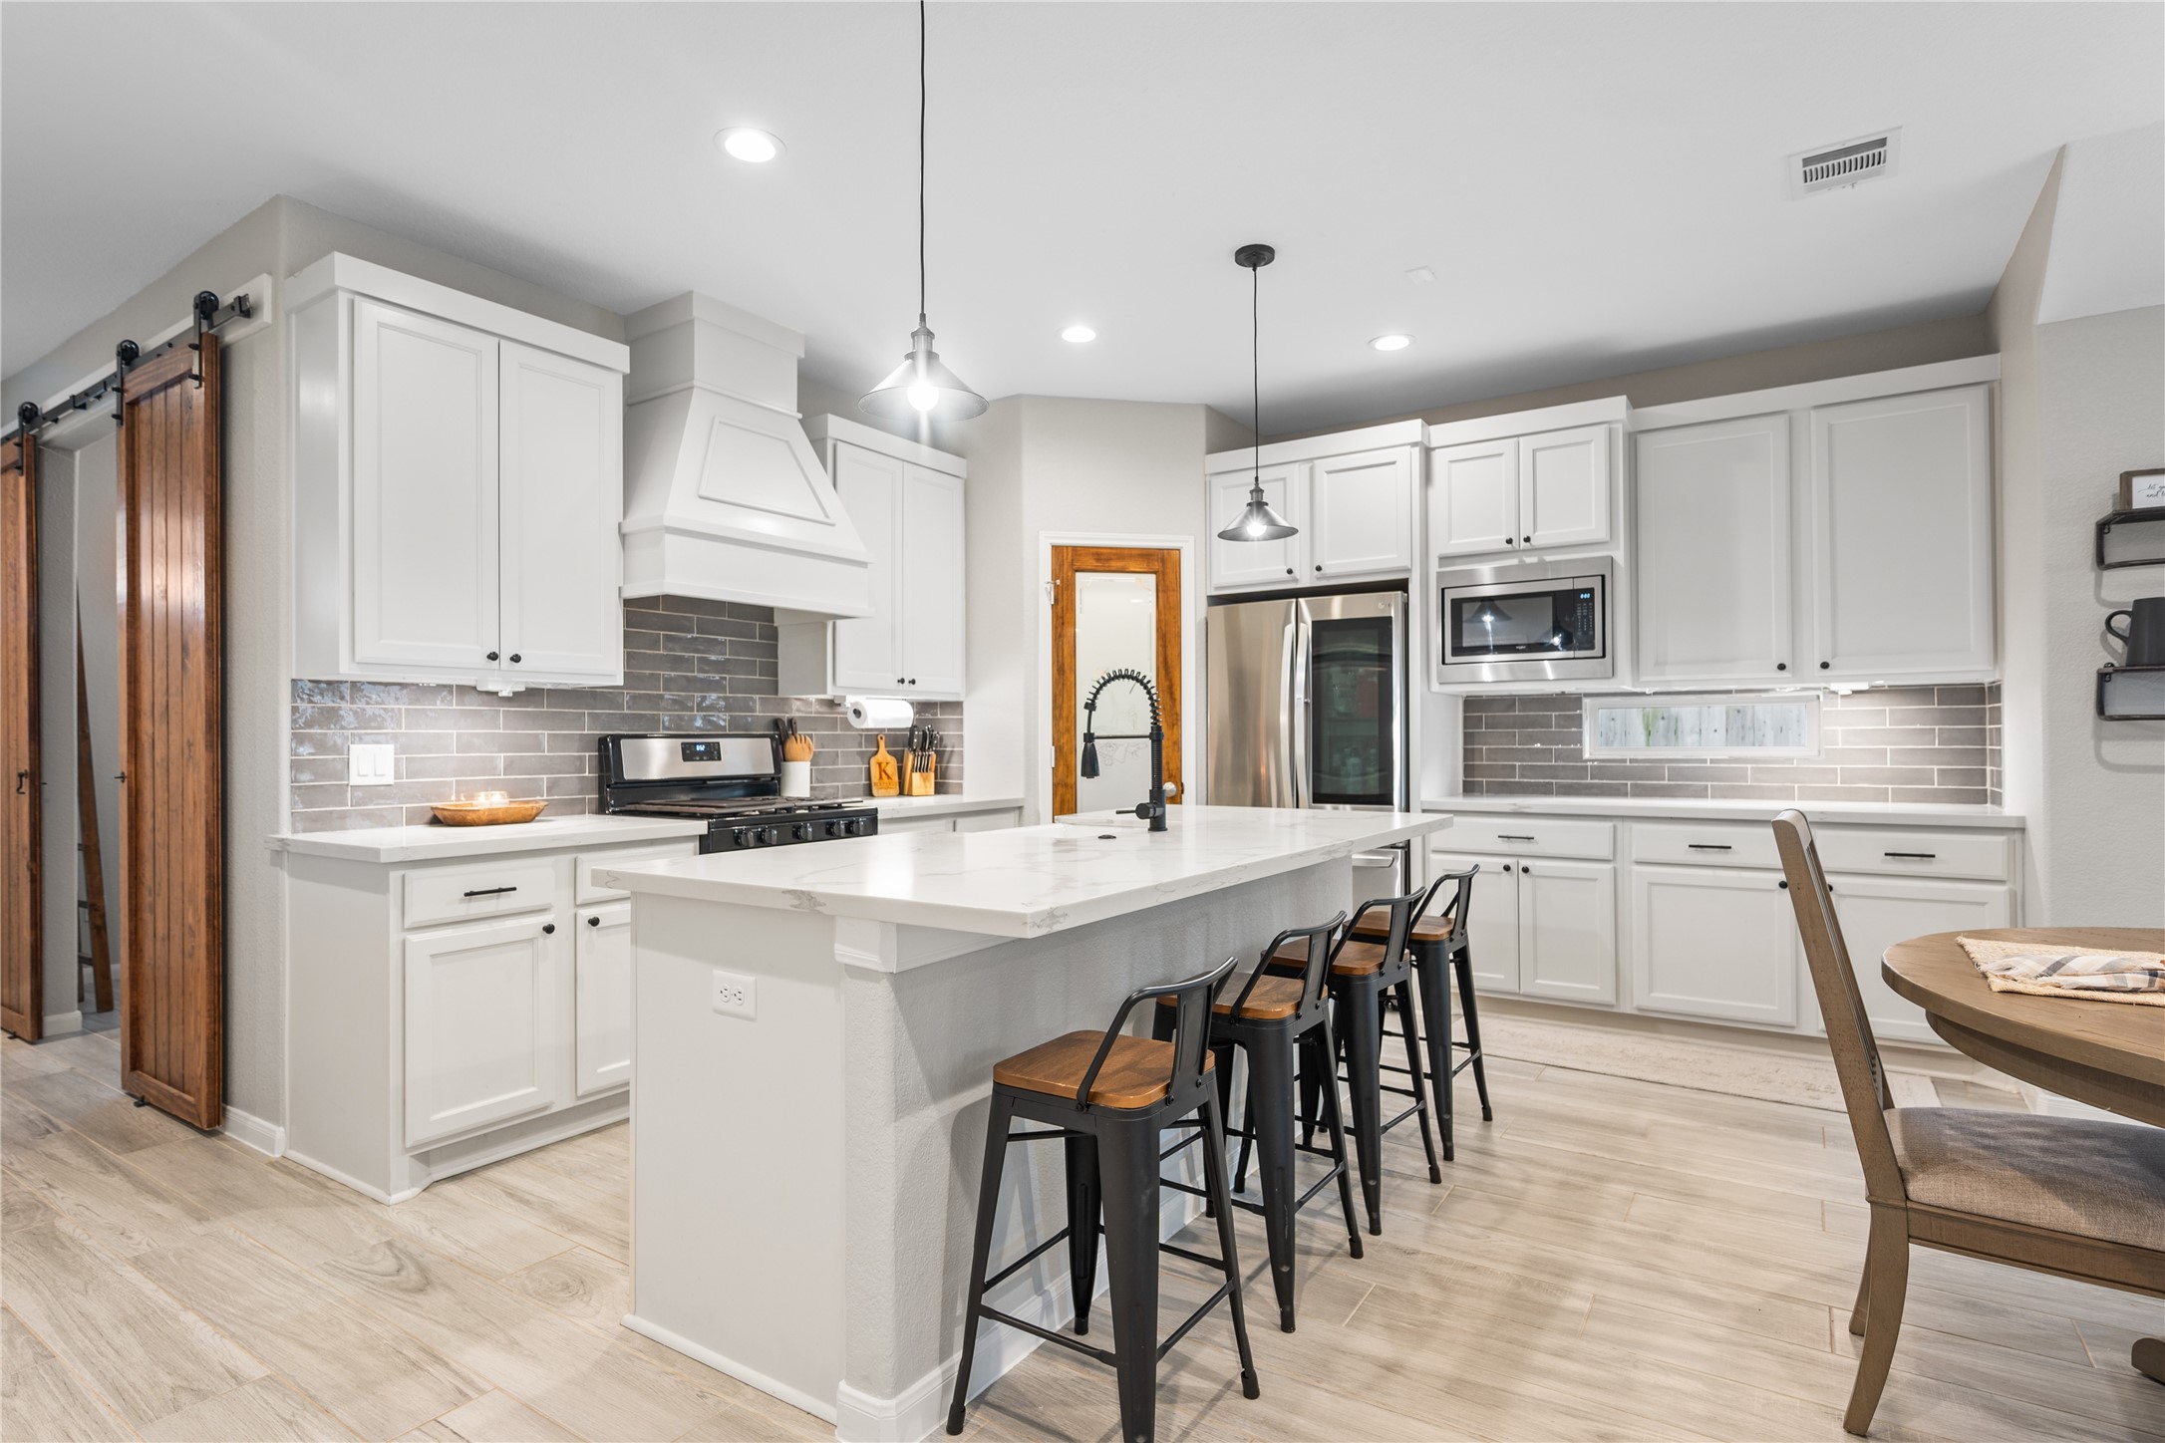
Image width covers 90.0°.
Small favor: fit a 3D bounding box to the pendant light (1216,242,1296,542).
[{"bbox_3d":[0.557,-1.049,3.471,0.259,0.927,0.259,0,-1,0],"label":"pendant light"}]

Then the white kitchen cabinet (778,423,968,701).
[{"bbox_3d":[-0.915,-0.668,4.830,0.327,1.141,0.869,-1,-1,34],"label":"white kitchen cabinet"}]

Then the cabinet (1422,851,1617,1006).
[{"bbox_3d":[1.897,0.806,4.545,0.687,0.558,0.603,-1,-1,34],"label":"cabinet"}]

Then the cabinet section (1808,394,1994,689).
[{"bbox_3d":[3.052,-0.675,4.068,0.526,1.018,0.330,-1,-1,32],"label":"cabinet section"}]

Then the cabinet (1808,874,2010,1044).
[{"bbox_3d":[2.919,0.794,3.860,0.538,0.551,0.603,-1,-1,34],"label":"cabinet"}]

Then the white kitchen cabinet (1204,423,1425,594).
[{"bbox_3d":[1.202,-0.949,5.188,1.020,0.683,0.624,-1,-1,34],"label":"white kitchen cabinet"}]

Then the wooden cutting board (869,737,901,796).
[{"bbox_3d":[-0.930,0.206,5.089,0.018,0.292,0.168,-12,-7,33],"label":"wooden cutting board"}]

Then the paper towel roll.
[{"bbox_3d":[-0.908,-0.024,4.898,0.121,0.121,0.282,-1,-1,34],"label":"paper towel roll"}]

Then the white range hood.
[{"bbox_3d":[-1.320,-0.950,4.040,0.542,1.085,0.931,-1,-1,34],"label":"white range hood"}]

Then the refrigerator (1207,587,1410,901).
[{"bbox_3d":[1.146,0.347,4.987,0.904,1.754,0.751,-1,-1,34],"label":"refrigerator"}]

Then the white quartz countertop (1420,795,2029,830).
[{"bbox_3d":[2.385,0.331,4.227,1.902,0.037,0.662,-1,-1,34],"label":"white quartz countertop"}]

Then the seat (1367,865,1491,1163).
[{"bbox_3d":[0.974,0.821,3.262,0.421,0.802,0.421,-1,-1,34],"label":"seat"}]

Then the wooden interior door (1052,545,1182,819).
[{"bbox_3d":[0.168,0.210,5.050,0.619,2.033,0.040,0,-1,-11],"label":"wooden interior door"}]

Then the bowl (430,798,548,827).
[{"bbox_3d":[-1.882,0.299,3.467,0.178,0.062,0.375,-1,-1,34],"label":"bowl"}]

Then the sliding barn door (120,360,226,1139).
[{"bbox_3d":[-2.949,0.026,3.493,0.757,2.406,0.044,-1,-1,34],"label":"sliding barn door"}]

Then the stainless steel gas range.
[{"bbox_3d":[-1.256,0.650,4.040,0.693,1.178,0.762,-1,-1,34],"label":"stainless steel gas range"}]

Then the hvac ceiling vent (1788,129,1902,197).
[{"bbox_3d":[2.124,-1.539,3.015,0.247,0.020,0.302,-1,-1,34],"label":"hvac ceiling vent"}]

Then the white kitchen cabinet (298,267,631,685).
[{"bbox_3d":[-1.898,-0.691,3.366,0.327,1.141,0.873,-1,-1,34],"label":"white kitchen cabinet"}]

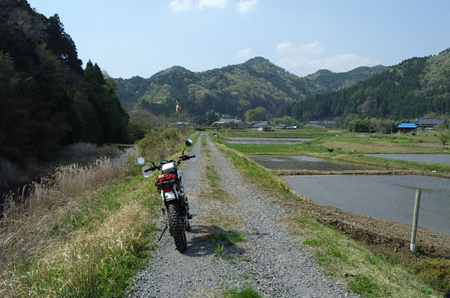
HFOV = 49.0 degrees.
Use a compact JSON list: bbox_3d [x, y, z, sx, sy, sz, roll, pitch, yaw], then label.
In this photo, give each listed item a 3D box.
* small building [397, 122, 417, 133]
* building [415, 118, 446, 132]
[{"bbox_3d":[70.616,-8.157,192.000,6.800,3.700,5.000,1,3,14],"label":"small building"},{"bbox_3d":[82.397,-9.333,198.000,10.800,5.700,7.200,1,3,14],"label":"building"}]

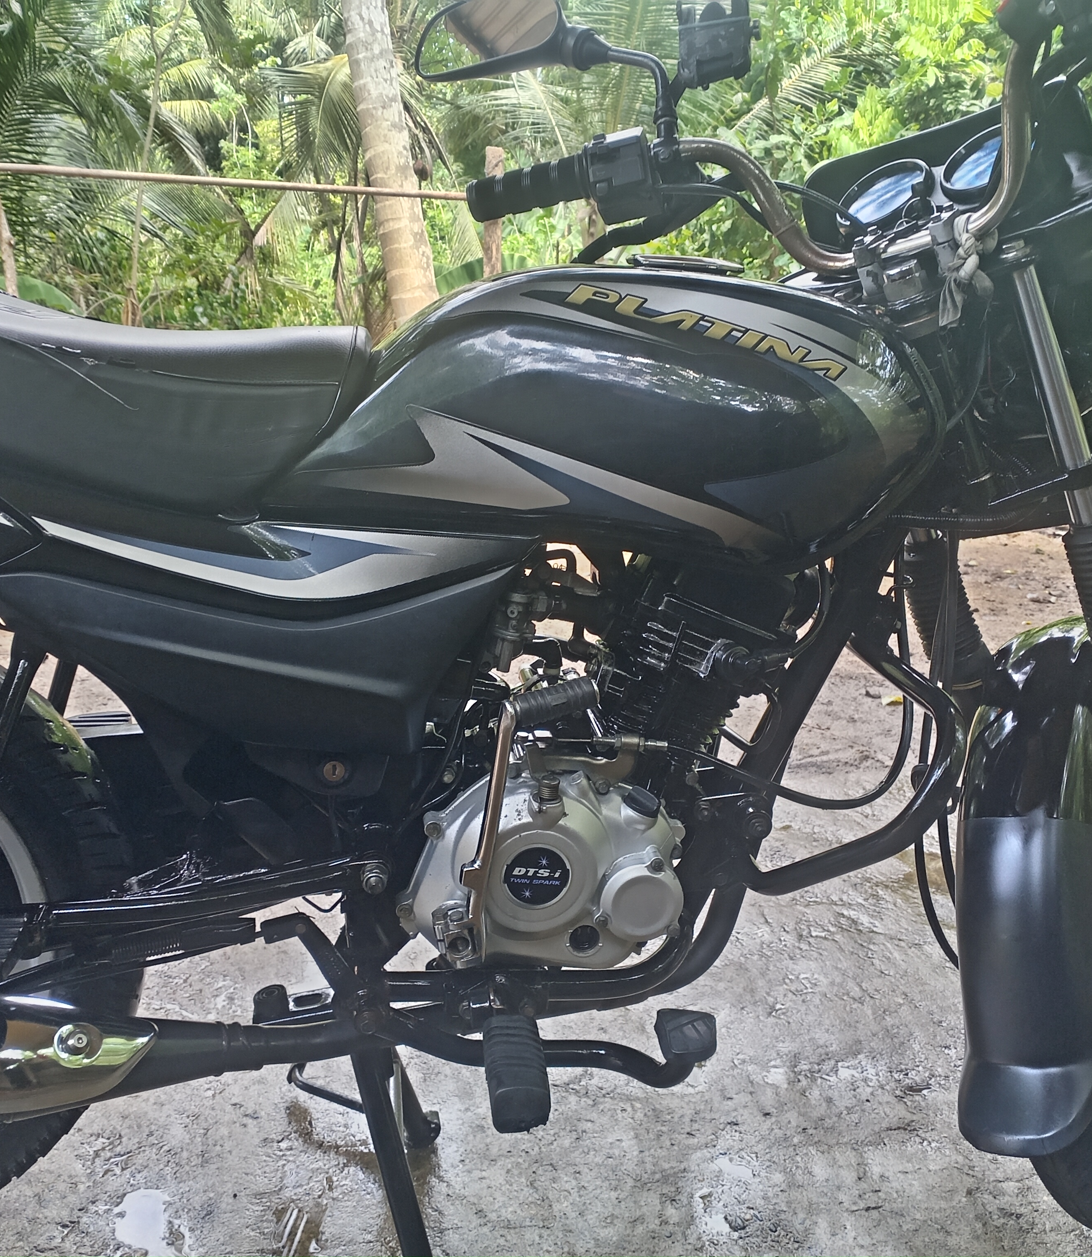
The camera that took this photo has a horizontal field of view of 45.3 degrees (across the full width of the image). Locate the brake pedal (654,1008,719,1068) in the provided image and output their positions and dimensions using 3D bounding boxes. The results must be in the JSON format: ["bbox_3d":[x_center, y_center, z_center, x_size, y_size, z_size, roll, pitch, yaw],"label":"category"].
[{"bbox_3d":[0.109,0.312,0.999,0.042,0.030,0.048,1,15,-7],"label":"brake pedal"}]

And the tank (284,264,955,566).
[{"bbox_3d":[0.042,-0.187,1.074,0.540,0.225,0.290,1,15,-7],"label":"tank"}]

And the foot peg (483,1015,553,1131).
[{"bbox_3d":[-0.026,0.336,0.994,0.043,0.037,0.102,1,15,-7],"label":"foot peg"}]

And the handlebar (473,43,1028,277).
[{"bbox_3d":[0.251,-0.386,1.052,0.700,0.180,0.156,-9,8,41],"label":"handlebar"}]

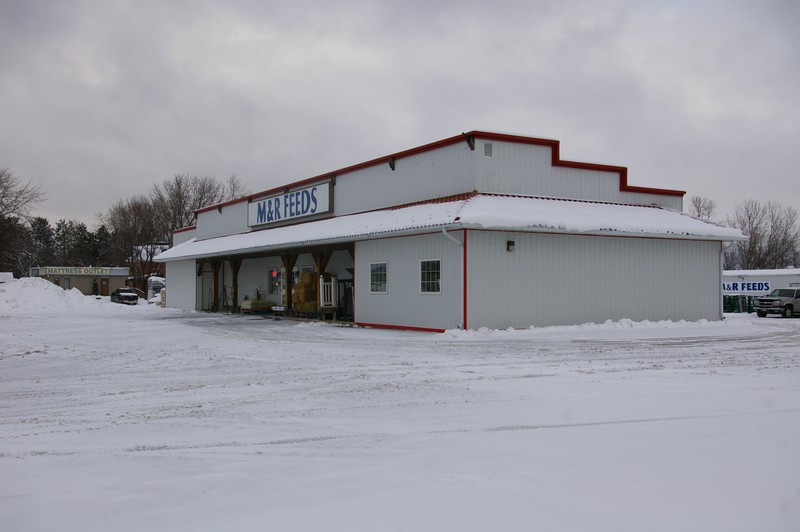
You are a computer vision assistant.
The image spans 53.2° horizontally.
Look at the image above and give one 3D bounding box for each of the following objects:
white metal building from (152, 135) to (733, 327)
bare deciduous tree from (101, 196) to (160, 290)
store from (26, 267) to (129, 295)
[{"bbox_3d":[-2.077,-0.670,41.475,12.525,6.363,36.056,1,-2,-31],"label":"white metal building"},{"bbox_3d":[-34.700,-2.600,103.000,7.700,12.400,7.700,0,-2,0],"label":"bare deciduous tree"},{"bbox_3d":[-37.800,1.950,95.500,9.000,3.400,9.500,1,-2,-29],"label":"store"}]

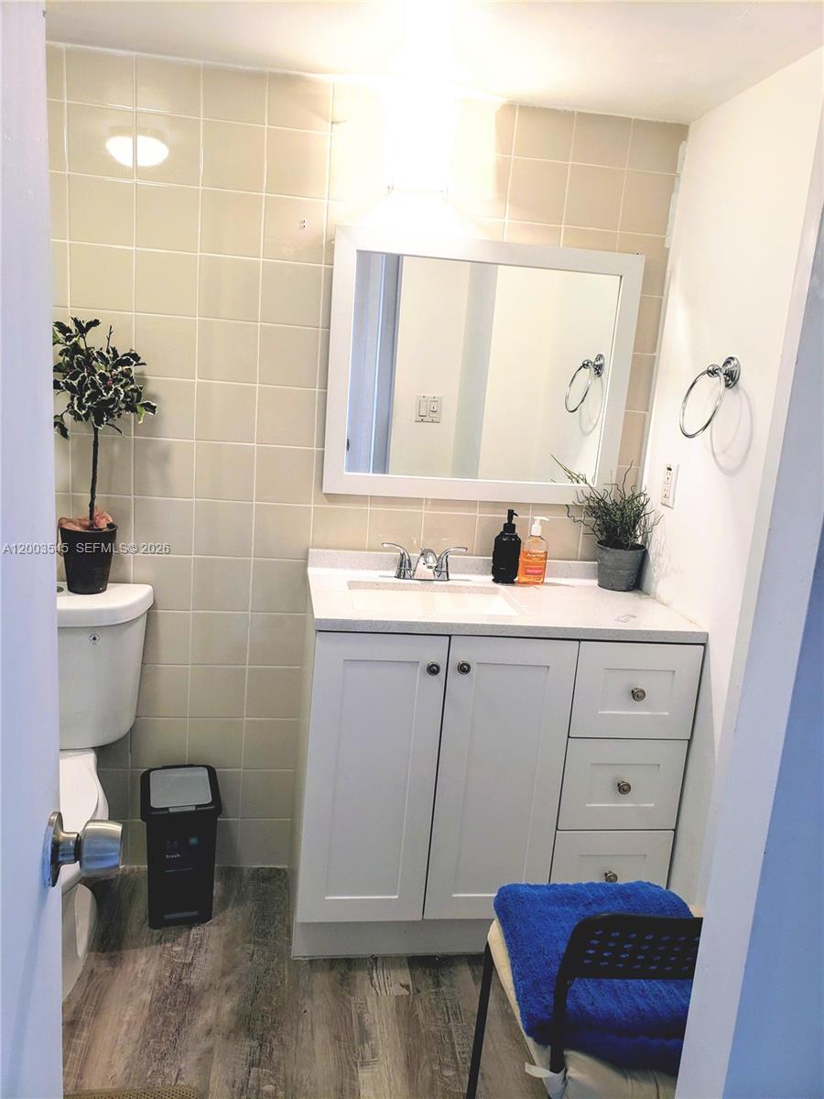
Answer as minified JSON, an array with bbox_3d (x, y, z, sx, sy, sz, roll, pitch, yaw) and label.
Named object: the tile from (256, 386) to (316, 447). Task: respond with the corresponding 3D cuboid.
[{"bbox_3d":[-0.328,-0.347,2.164,0.148,0.148,0.010,2,12,-9],"label":"tile"}]

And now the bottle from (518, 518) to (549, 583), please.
[{"bbox_3d":[0.329,0.003,2.234,0.070,0.180,0.045,0,13,-19],"label":"bottle"}]

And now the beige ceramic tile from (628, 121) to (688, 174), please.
[{"bbox_3d":[0.636,-1.042,2.146,0.149,0.123,0.010,2,12,-9],"label":"beige ceramic tile"}]

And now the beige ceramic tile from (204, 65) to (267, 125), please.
[{"bbox_3d":[-0.424,-1.091,1.984,0.148,0.120,0.010,2,12,-9],"label":"beige ceramic tile"}]

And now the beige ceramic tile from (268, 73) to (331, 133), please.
[{"bbox_3d":[-0.269,-1.073,1.987,0.150,0.121,0.009,2,12,-9],"label":"beige ceramic tile"}]

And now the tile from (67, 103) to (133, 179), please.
[{"bbox_3d":[-0.731,-0.958,1.944,0.150,0.150,0.009,2,12,-9],"label":"tile"}]

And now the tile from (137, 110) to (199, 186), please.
[{"bbox_3d":[-0.586,-0.962,1.989,0.151,0.152,0.010,2,12,-9],"label":"tile"}]

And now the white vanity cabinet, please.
[{"bbox_3d":[0.172,0.575,2.199,0.921,0.898,0.477,2,12,-9],"label":"white vanity cabinet"}]

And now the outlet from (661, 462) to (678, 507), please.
[{"bbox_3d":[0.666,-0.168,2.143,0.008,0.114,0.076,2,12,-9],"label":"outlet"}]

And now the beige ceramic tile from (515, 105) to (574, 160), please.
[{"bbox_3d":[0.333,-1.051,2.091,0.151,0.121,0.010,3,12,-9],"label":"beige ceramic tile"}]

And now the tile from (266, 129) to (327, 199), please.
[{"bbox_3d":[-0.282,-0.948,2.037,0.148,0.148,0.010,2,12,-9],"label":"tile"}]

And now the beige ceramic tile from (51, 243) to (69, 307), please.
[{"bbox_3d":[-0.913,-0.674,2.006,0.151,0.152,0.010,2,12,-9],"label":"beige ceramic tile"}]

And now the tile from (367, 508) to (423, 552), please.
[{"bbox_3d":[-0.047,-0.038,2.254,0.150,0.141,0.009,2,12,-9],"label":"tile"}]

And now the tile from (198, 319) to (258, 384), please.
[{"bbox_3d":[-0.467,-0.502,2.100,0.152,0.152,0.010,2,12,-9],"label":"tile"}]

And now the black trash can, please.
[{"bbox_3d":[-0.623,0.792,2.215,0.199,0.346,0.234,0,13,-20],"label":"black trash can"}]

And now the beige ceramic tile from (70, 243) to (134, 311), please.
[{"bbox_3d":[-0.761,-0.667,2.027,0.152,0.152,0.010,3,12,-9],"label":"beige ceramic tile"}]

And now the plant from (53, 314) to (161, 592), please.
[{"bbox_3d":[-0.758,-0.217,2.001,0.263,0.658,0.215,2,12,-9],"label":"plant"}]

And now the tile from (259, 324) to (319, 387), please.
[{"bbox_3d":[-0.317,-0.497,2.132,0.152,0.152,0.010,3,12,-9],"label":"tile"}]

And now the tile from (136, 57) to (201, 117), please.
[{"bbox_3d":[-0.570,-1.086,1.939,0.150,0.121,0.009,2,12,-9],"label":"tile"}]

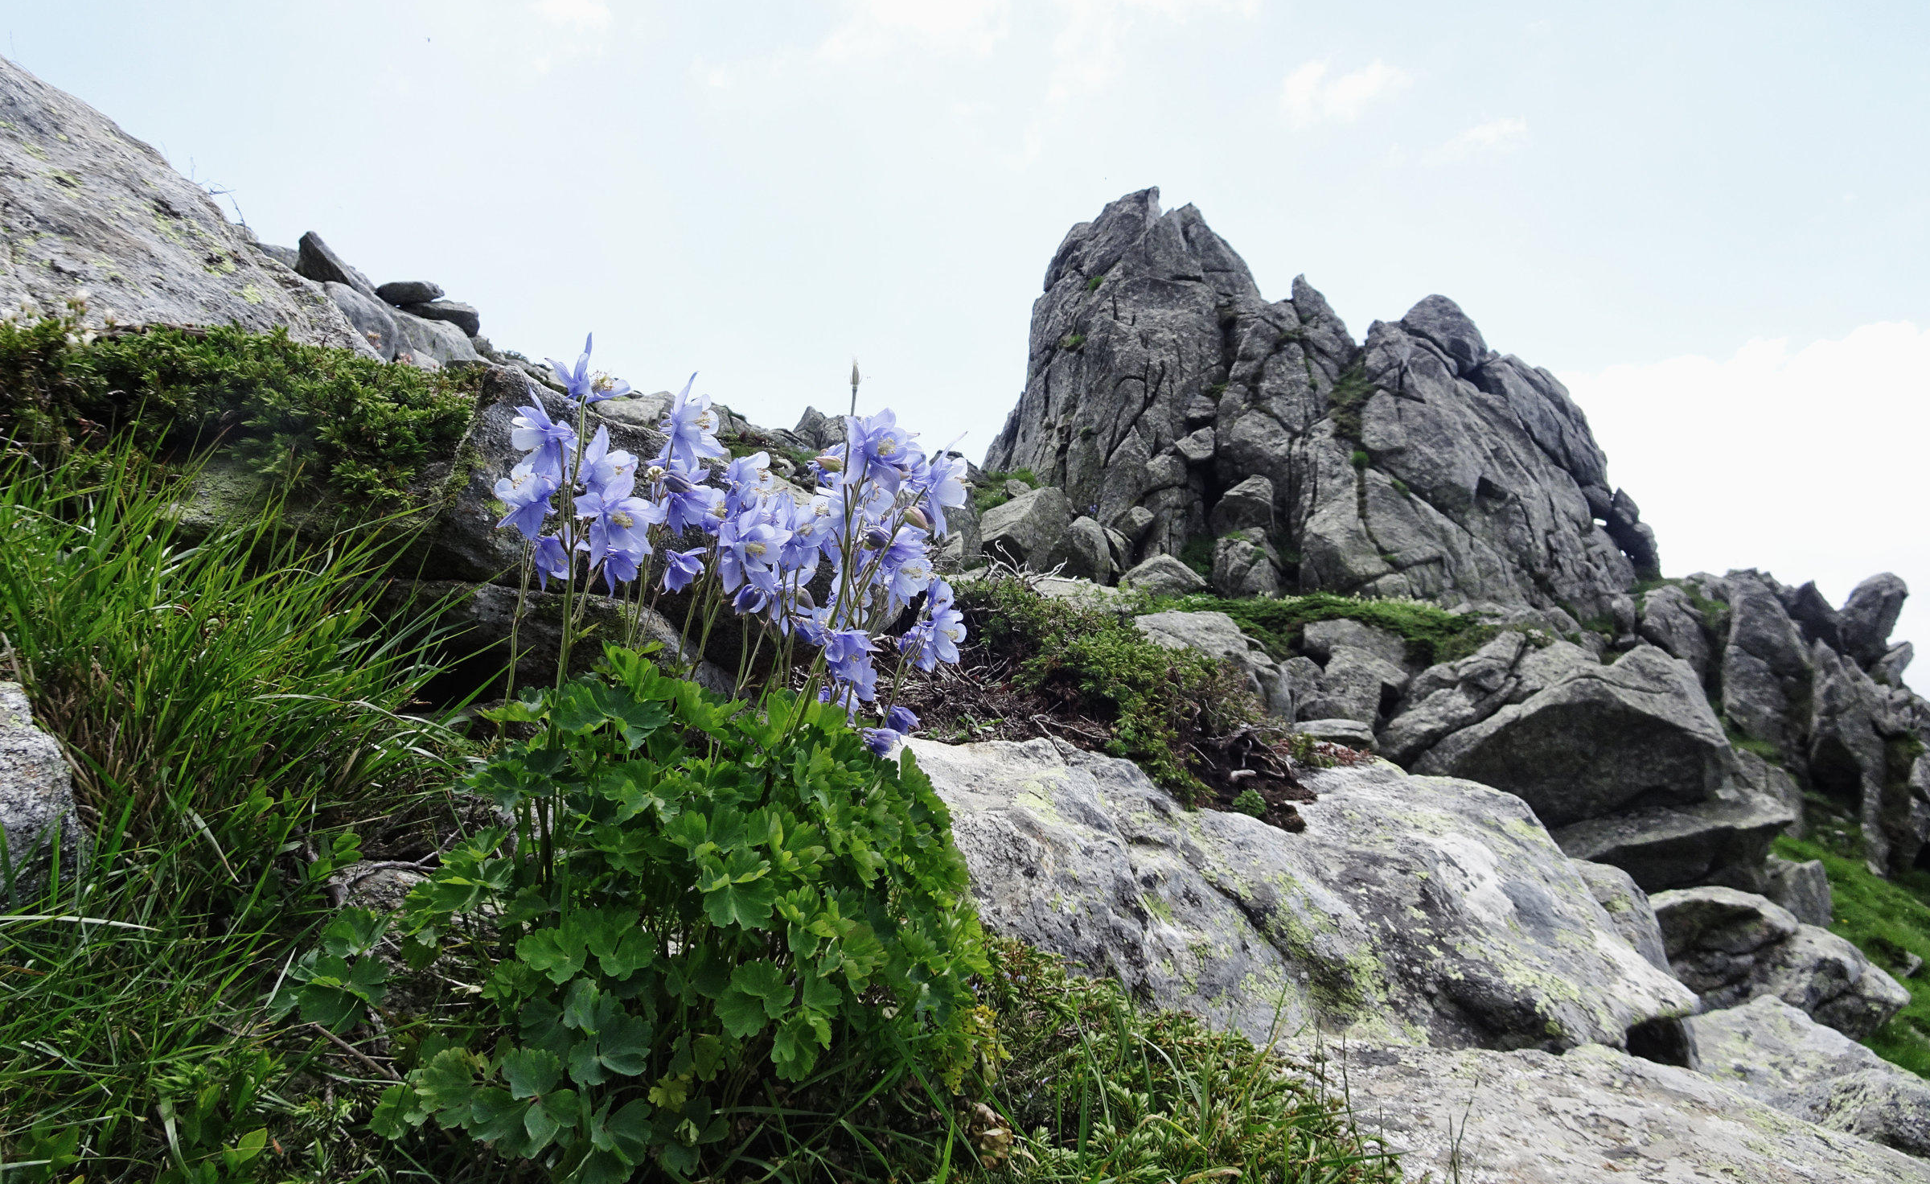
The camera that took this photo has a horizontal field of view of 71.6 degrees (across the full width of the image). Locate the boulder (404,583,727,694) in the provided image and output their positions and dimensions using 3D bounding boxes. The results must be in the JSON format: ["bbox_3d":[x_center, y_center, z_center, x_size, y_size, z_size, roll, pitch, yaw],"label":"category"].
[{"bbox_3d":[-0.443,0.052,1.500,0.374,0.130,0.243,1,-4,-16],"label":"boulder"}]

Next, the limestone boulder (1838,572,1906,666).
[{"bbox_3d":[6.449,0.193,9.500,0.492,0.674,0.468,-3,-5,34],"label":"limestone boulder"}]

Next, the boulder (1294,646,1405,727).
[{"bbox_3d":[1.875,0.450,6.500,0.549,0.395,0.467,-1,-4,16],"label":"boulder"}]

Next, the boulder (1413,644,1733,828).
[{"bbox_3d":[2.501,0.592,5.500,1.314,0.733,0.985,-2,-4,24],"label":"boulder"}]

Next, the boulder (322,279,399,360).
[{"bbox_3d":[-1.895,-0.849,4.200,0.268,0.246,0.268,2,-4,-25],"label":"boulder"}]

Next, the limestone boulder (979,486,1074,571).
[{"bbox_3d":[0.439,-0.450,9.500,0.674,0.610,0.607,0,-4,3],"label":"limestone boulder"}]

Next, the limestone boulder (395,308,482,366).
[{"bbox_3d":[-1.691,-0.819,4.300,0.300,0.208,0.270,2,-4,-22],"label":"limestone boulder"}]

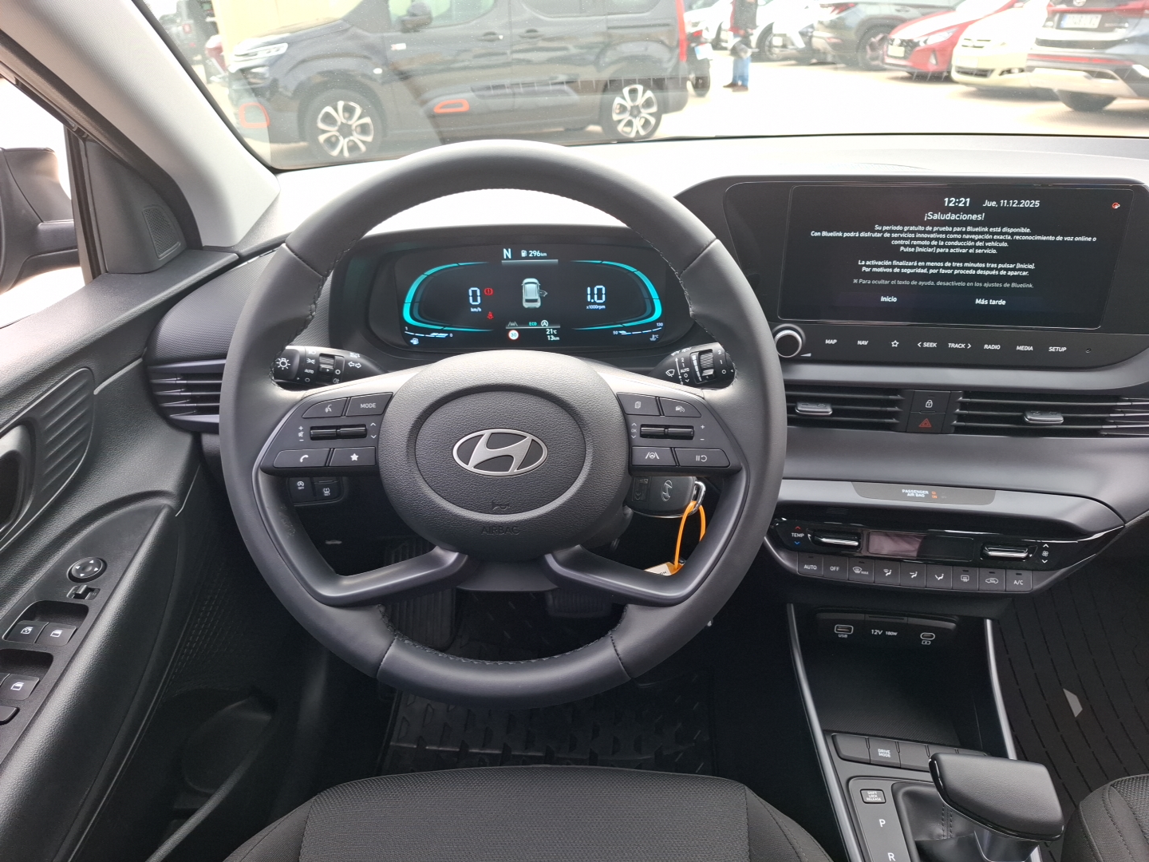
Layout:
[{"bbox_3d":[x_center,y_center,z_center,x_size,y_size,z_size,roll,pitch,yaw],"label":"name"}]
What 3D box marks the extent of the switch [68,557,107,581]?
[{"bbox_3d":[-0.367,0.105,0.576,0.025,0.009,0.025,8,38,-4],"label":"switch"}]

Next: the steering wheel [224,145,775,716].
[{"bbox_3d":[-0.048,-0.005,0.520,0.370,0.370,0.090,0,2,-1],"label":"steering wheel"}]

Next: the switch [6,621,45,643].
[{"bbox_3d":[-0.380,0.139,0.528,0.021,0.010,0.021,8,38,-4],"label":"switch"}]

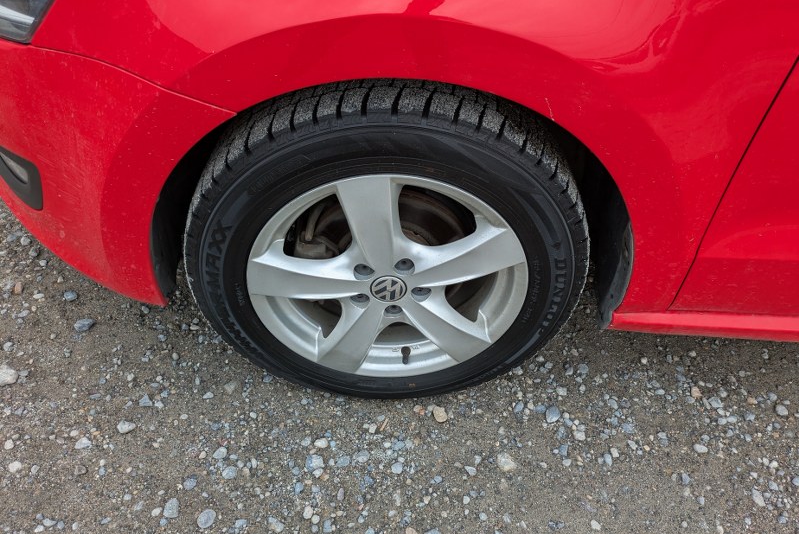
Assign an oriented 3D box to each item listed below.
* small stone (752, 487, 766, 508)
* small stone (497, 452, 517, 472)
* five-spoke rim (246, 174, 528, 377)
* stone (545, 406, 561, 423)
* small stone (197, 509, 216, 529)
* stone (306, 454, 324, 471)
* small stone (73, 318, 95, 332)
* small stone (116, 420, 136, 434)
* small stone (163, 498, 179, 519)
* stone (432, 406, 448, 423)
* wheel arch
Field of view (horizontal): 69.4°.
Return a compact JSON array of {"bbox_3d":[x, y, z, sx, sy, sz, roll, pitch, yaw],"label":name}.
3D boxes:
[{"bbox_3d":[0.576,0.369,0.927,0.017,0.014,0.033,6,42,5],"label":"small stone"},{"bbox_3d":[0.176,0.325,0.963,0.027,0.017,0.033,-20,46,-22],"label":"small stone"},{"bbox_3d":[-0.018,-0.010,0.910,0.412,0.412,0.150,0,42,-1],"label":"five-spoke rim"},{"bbox_3d":[0.274,0.264,1.032,0.027,0.017,0.030,0,42,-1],"label":"stone"},{"bbox_3d":[-0.294,0.385,0.882,0.024,0.017,0.028,12,43,11],"label":"small stone"},{"bbox_3d":[-0.140,0.322,0.950,0.029,0.016,0.026,-7,44,-11],"label":"stone"},{"bbox_3d":[-0.624,0.115,1.145,0.036,0.017,0.026,-18,47,-21],"label":"small stone"},{"bbox_3d":[-0.466,0.273,0.985,0.028,0.014,0.022,3,43,0],"label":"small stone"},{"bbox_3d":[-0.348,0.371,0.886,0.022,0.014,0.029,-7,44,-11],"label":"small stone"},{"bbox_3d":[0.073,0.263,1.028,0.020,0.013,0.031,-10,44,-14],"label":"stone"},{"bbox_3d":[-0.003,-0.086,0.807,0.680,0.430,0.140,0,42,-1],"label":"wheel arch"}]

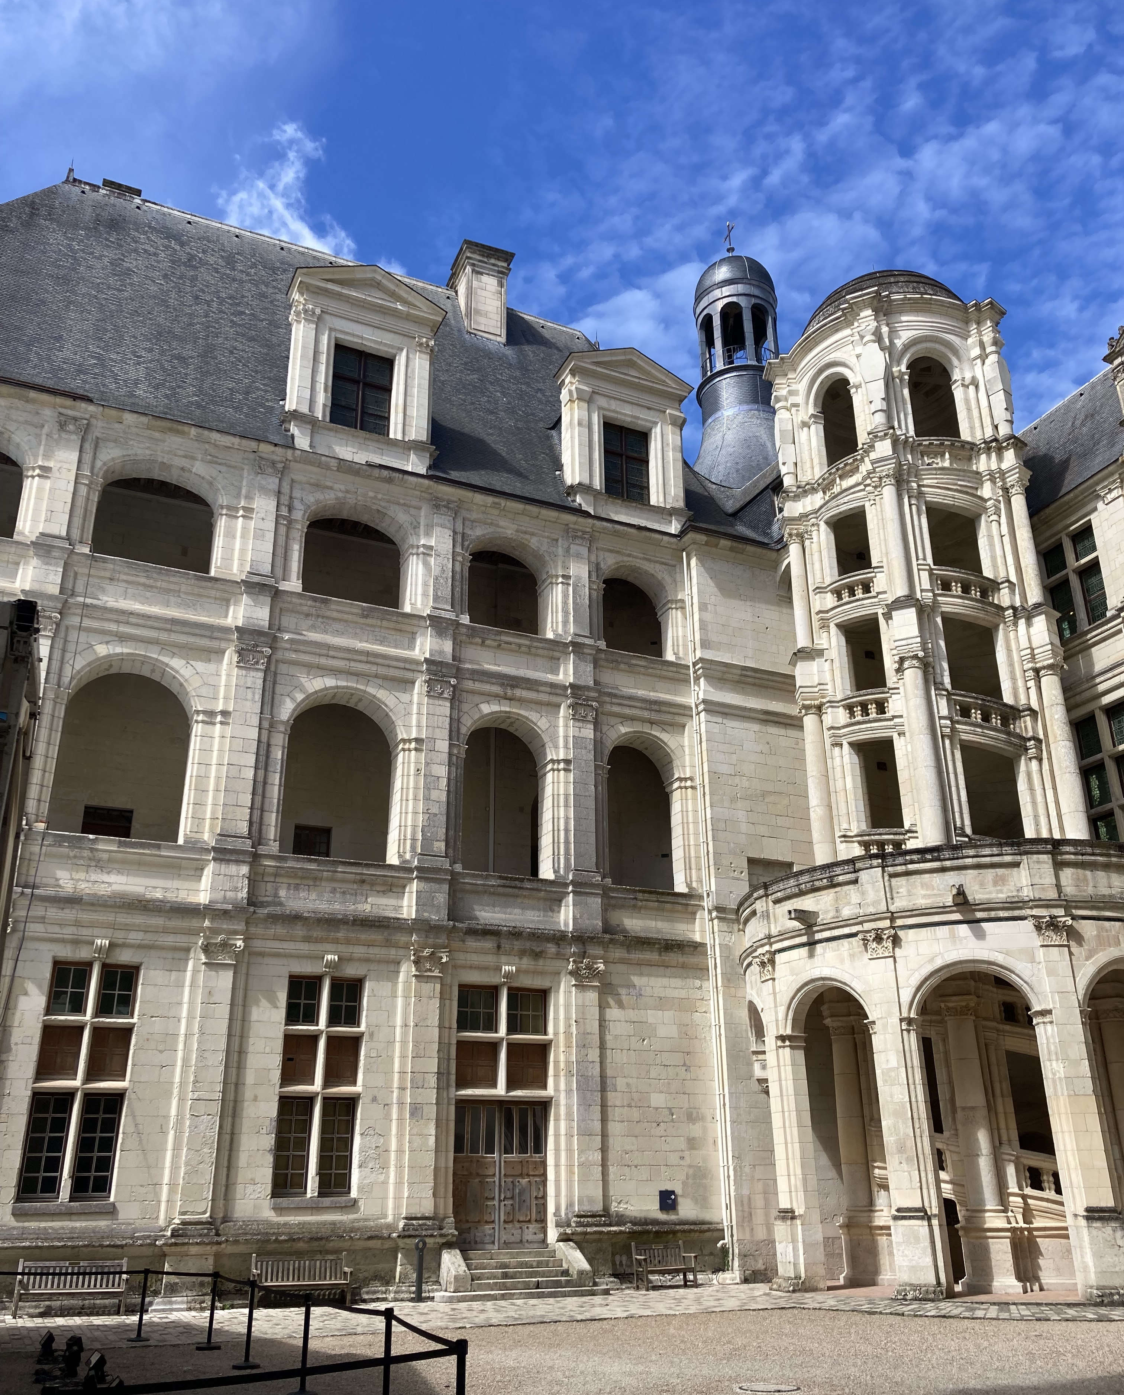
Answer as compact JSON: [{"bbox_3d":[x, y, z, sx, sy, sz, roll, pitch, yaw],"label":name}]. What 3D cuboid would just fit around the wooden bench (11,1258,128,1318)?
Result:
[{"bbox_3d":[-9.076,10.864,22.379,1.840,0.930,0.600,9,-24,-23],"label":"wooden bench"}]

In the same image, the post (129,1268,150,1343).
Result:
[{"bbox_3d":[-6.342,9.187,18.331,0.340,0.950,0.340,9,-24,-23],"label":"post"}]

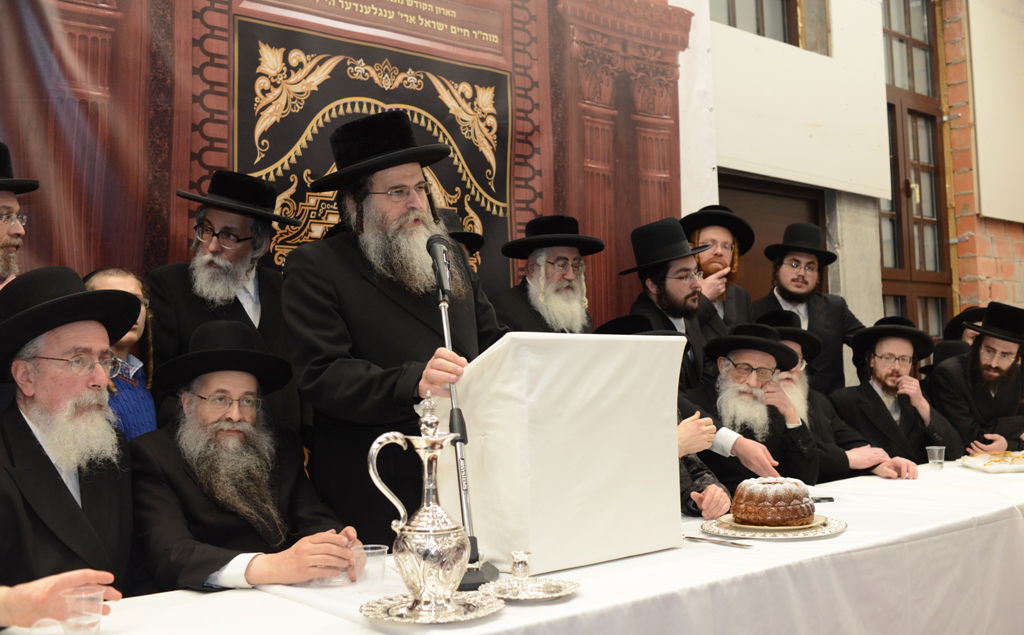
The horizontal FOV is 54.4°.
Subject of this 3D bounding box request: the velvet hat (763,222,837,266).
[{"bbox_3d":[1.250,-0.317,4.320,0.315,0.132,0.335,3,-6,8],"label":"velvet hat"}]

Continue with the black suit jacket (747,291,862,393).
[{"bbox_3d":[1.290,0.250,4.380,0.520,0.680,0.300,-2,-4,6],"label":"black suit jacket"}]

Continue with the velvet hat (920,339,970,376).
[{"bbox_3d":[2.129,0.193,4.800,0.330,0.135,0.370,-4,-11,35],"label":"velvet hat"}]

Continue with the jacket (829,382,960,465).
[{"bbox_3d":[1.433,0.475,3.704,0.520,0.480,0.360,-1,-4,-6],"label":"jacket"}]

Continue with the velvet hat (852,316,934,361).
[{"bbox_3d":[1.452,0.084,3.800,0.320,0.115,0.345,-2,-21,9],"label":"velvet hat"}]

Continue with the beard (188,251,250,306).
[{"bbox_3d":[-0.749,-0.102,2.550,0.135,0.140,0.095,13,11,21],"label":"beard"}]

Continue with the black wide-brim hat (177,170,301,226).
[{"bbox_3d":[-0.731,-0.325,2.670,0.330,0.110,0.355,13,3,-1],"label":"black wide-brim hat"}]

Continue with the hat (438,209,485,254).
[{"bbox_3d":[-0.273,-0.319,3.650,0.340,0.120,0.370,-1,-17,-8],"label":"hat"}]

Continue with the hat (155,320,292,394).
[{"bbox_3d":[-0.701,0.092,2.420,0.335,0.125,0.370,8,-25,-30],"label":"hat"}]

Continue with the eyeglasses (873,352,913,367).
[{"bbox_3d":[1.539,0.169,4.058,0.138,0.042,0.135,3,0,0],"label":"eyeglasses"}]

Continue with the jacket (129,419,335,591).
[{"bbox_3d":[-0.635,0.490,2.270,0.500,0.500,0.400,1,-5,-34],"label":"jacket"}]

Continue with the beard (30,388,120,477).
[{"bbox_3d":[-0.756,0.199,1.720,0.105,0.145,0.135,-4,-4,28],"label":"beard"}]

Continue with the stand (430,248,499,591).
[{"bbox_3d":[-0.104,0.206,2.140,0.120,0.740,0.160,2,-5,-37],"label":"stand"}]

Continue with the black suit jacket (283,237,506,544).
[{"bbox_3d":[-0.298,0.275,2.480,0.530,1.000,0.380,3,-6,-42],"label":"black suit jacket"}]

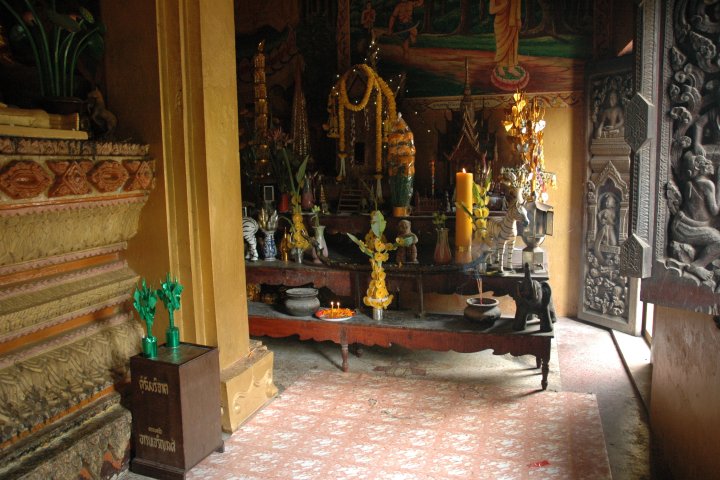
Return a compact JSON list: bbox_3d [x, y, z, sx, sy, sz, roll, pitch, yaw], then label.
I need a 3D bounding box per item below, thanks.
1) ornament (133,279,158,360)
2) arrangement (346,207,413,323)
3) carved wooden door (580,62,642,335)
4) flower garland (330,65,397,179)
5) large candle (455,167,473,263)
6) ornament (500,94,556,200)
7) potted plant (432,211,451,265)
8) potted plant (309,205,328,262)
[{"bbox_3d":[-1.070,0.391,2.695,0.118,0.389,0.108,1,8,18],"label":"ornament"},{"bbox_3d":[0.129,0.185,3.959,0.443,0.808,0.315,1,8,18],"label":"arrangement"},{"bbox_3d":[2.251,-0.372,4.777,0.069,2.334,0.633,-5,8,-23],"label":"carved wooden door"},{"bbox_3d":[0.023,-1.103,4.984,0.596,1.013,0.295,1,8,18],"label":"flower garland"},{"bbox_3d":[0.847,-0.189,4.411,0.138,0.749,0.138,1,8,18],"label":"large candle"},{"bbox_3d":[1.294,-0.726,4.148,0.409,0.828,0.374,1,8,18],"label":"ornament"},{"bbox_3d":[0.666,-0.021,4.412,0.148,0.423,0.148,1,8,18],"label":"potted plant"},{"bbox_3d":[-0.359,-0.051,4.575,0.168,0.483,0.158,-1,8,0],"label":"potted plant"}]

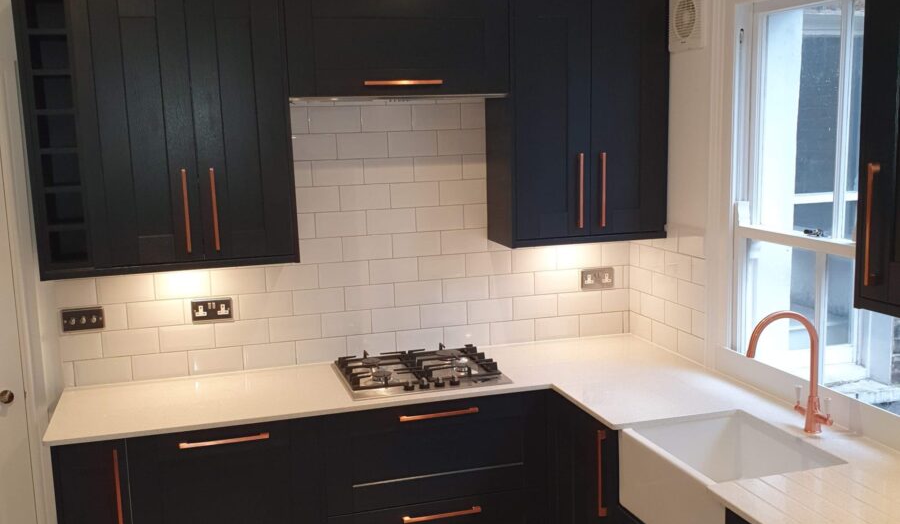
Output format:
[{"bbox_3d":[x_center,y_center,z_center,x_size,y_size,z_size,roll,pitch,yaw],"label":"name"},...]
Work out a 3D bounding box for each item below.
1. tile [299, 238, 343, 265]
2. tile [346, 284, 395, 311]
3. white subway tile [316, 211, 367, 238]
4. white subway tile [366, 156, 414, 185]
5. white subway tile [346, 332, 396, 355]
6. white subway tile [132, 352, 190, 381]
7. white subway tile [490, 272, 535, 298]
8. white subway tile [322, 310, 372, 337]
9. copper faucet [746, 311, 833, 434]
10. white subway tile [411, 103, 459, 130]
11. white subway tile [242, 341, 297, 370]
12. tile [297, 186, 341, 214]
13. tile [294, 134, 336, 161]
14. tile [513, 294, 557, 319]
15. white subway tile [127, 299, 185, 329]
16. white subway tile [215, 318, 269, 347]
[{"bbox_3d":[-0.520,-0.043,3.515,0.200,0.100,0.010,-4,8,-16],"label":"tile"},{"bbox_3d":[-0.321,0.141,3.598,0.200,0.098,0.009,-4,8,-16],"label":"tile"},{"bbox_3d":[-0.426,-0.149,3.529,0.200,0.100,0.010,-4,8,-16],"label":"white subway tile"},{"bbox_3d":[-0.239,-0.360,3.554,0.200,0.098,0.009,-4,8,-16],"label":"white subway tile"},{"bbox_3d":[-0.314,0.338,3.624,0.200,0.100,0.010,-4,8,-16],"label":"white subway tile"},{"bbox_3d":[-1.089,0.394,3.401,0.200,0.100,0.010,-4,8,-16],"label":"white subway tile"},{"bbox_3d":[0.260,0.100,3.765,0.200,0.100,0.010,-4,8,-16],"label":"white subway tile"},{"bbox_3d":[-0.411,0.244,3.556,0.198,0.098,0.010,-4,8,-16],"label":"white subway tile"},{"bbox_3d":[0.954,0.319,2.572,0.251,0.364,0.166,-4,8,-16],"label":"copper faucet"},{"bbox_3d":[-0.051,-0.571,3.581,0.200,0.098,0.009,-4,8,-16],"label":"white subway tile"},{"bbox_3d":[-0.700,0.364,3.503,0.199,0.097,0.010,-4,8,-16],"label":"white subway tile"},{"bbox_3d":[-0.523,-0.239,3.461,0.198,0.098,0.010,-4,8,-16],"label":"tile"},{"bbox_3d":[-0.529,-0.435,3.434,0.198,0.098,0.010,-4,8,-16],"label":"tile"},{"bbox_3d":[0.360,0.192,3.807,0.200,0.100,0.010,-4,8,-16],"label":"tile"},{"bbox_3d":[-1.087,0.194,3.350,0.198,0.098,0.010,-4,8,-16],"label":"white subway tile"},{"bbox_3d":[-0.805,0.272,3.475,0.200,0.099,0.008,-4,9,-16],"label":"white subway tile"}]

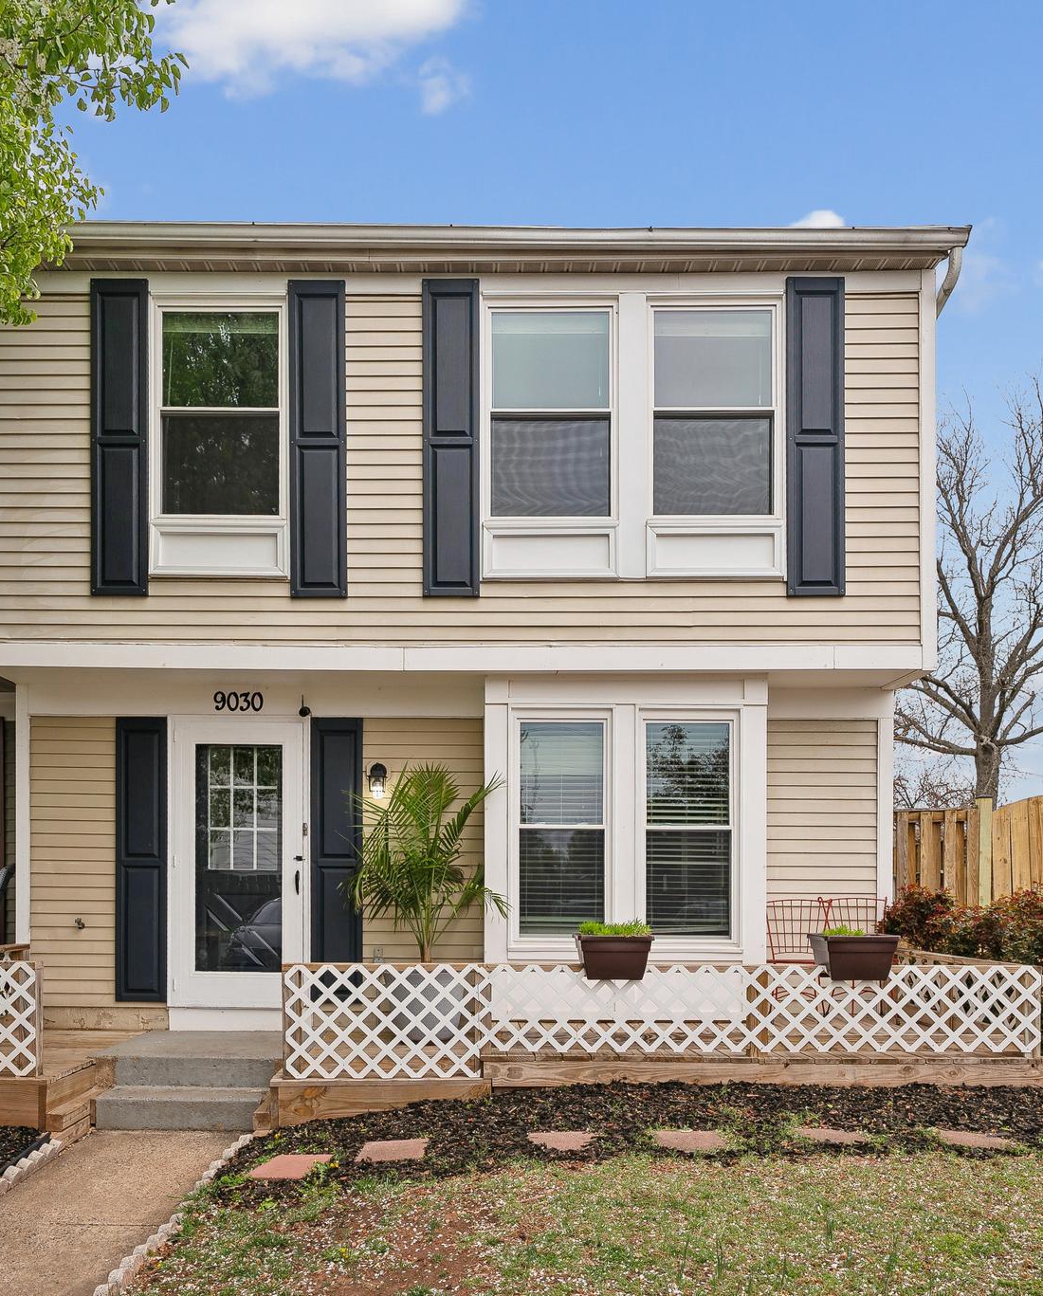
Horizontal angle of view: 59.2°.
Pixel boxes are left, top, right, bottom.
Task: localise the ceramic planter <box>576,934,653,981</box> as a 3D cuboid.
[{"bbox_3d":[0.562,1.849,5.480,0.435,0.260,0.300,0,-2,0],"label":"ceramic planter"}]

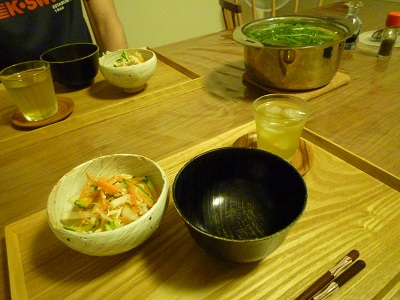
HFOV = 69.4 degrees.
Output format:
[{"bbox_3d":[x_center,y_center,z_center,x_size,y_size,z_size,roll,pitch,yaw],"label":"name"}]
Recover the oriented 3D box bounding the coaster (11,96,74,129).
[{"bbox_3d":[-0.297,-0.072,0.555,0.112,0.008,0.112,-24,41,-23],"label":"coaster"}]

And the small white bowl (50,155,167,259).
[{"bbox_3d":[-0.088,0.064,0.306,0.113,0.065,0.113,-3,37,2],"label":"small white bowl"}]

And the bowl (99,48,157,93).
[{"bbox_3d":[-0.144,-0.162,0.608,0.112,0.065,0.112,-3,37,2],"label":"bowl"}]

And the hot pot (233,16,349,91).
[{"bbox_3d":[0.184,-0.198,0.592,0.245,0.092,0.213,-24,41,-23],"label":"hot pot"}]

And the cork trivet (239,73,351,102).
[{"bbox_3d":[0.193,-0.152,0.616,0.172,0.012,0.172,-24,41,-23],"label":"cork trivet"}]

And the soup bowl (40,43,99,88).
[{"bbox_3d":[-0.282,-0.186,0.653,0.122,0.068,0.122,-3,37,2],"label":"soup bowl"}]

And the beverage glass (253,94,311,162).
[{"bbox_3d":[0.104,-0.025,0.380,0.066,0.073,0.066,-3,37,2],"label":"beverage glass"}]

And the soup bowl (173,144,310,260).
[{"bbox_3d":[0.039,0.061,0.293,0.122,0.068,0.122,-3,37,2],"label":"soup bowl"}]

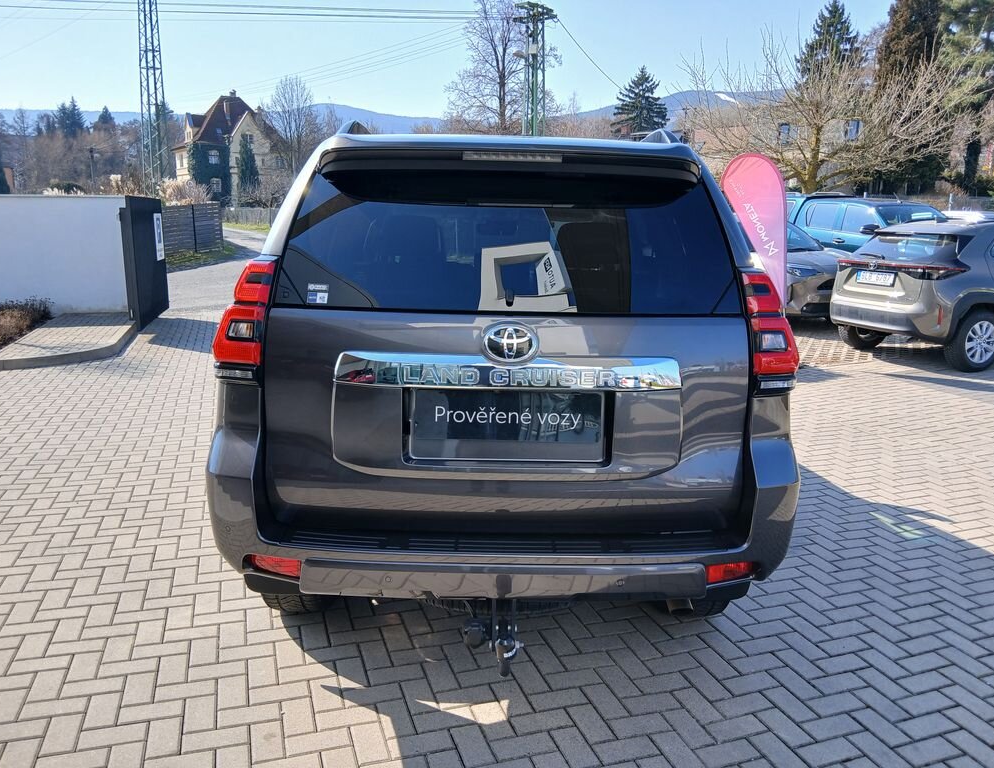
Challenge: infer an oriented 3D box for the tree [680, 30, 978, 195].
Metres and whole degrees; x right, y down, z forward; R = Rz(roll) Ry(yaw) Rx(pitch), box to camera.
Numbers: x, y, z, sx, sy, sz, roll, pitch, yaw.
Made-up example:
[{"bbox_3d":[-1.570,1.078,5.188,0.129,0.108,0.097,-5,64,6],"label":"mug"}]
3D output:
[{"bbox_3d":[7.998,-5.512,18.500,6.700,5.800,6.600,1,11,0],"label":"tree"}]

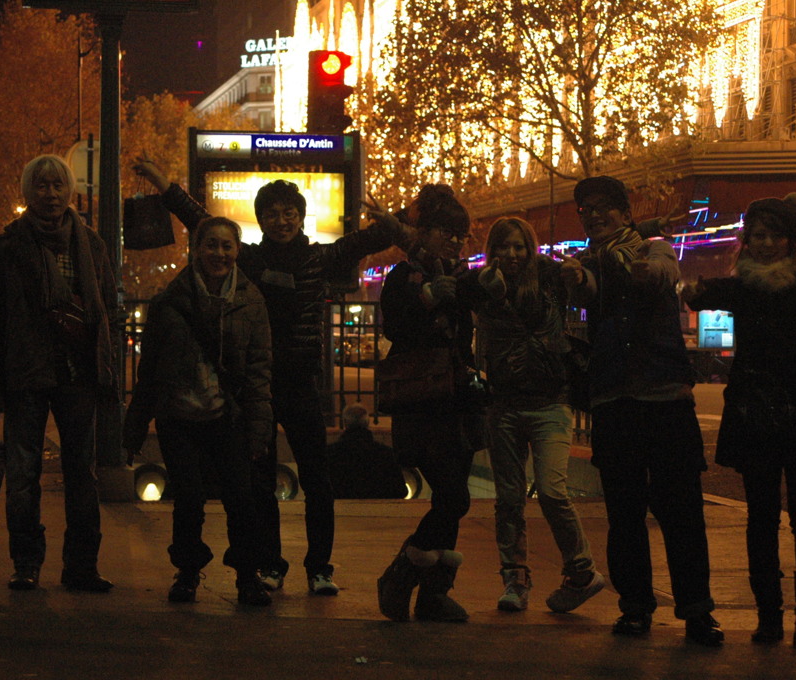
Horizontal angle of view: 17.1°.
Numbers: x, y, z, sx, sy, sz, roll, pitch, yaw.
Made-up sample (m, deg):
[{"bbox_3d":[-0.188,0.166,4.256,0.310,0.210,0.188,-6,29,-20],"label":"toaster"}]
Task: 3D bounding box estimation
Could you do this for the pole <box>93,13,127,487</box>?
[{"bbox_3d":[-1.725,-0.571,15.800,0.200,2.799,0.200,0,0,0],"label":"pole"}]

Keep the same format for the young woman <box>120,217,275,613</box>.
[{"bbox_3d":[-0.755,0.264,9.950,0.560,1.457,0.480,0,0,-6],"label":"young woman"}]

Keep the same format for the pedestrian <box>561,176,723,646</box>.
[{"bbox_3d":[0.873,0.244,9.470,0.580,1.670,0.550,0,0,9],"label":"pedestrian"}]

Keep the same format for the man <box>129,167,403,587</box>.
[{"bbox_3d":[-0.485,0.140,10.300,1.050,1.680,0.450,0,0,-3],"label":"man"}]

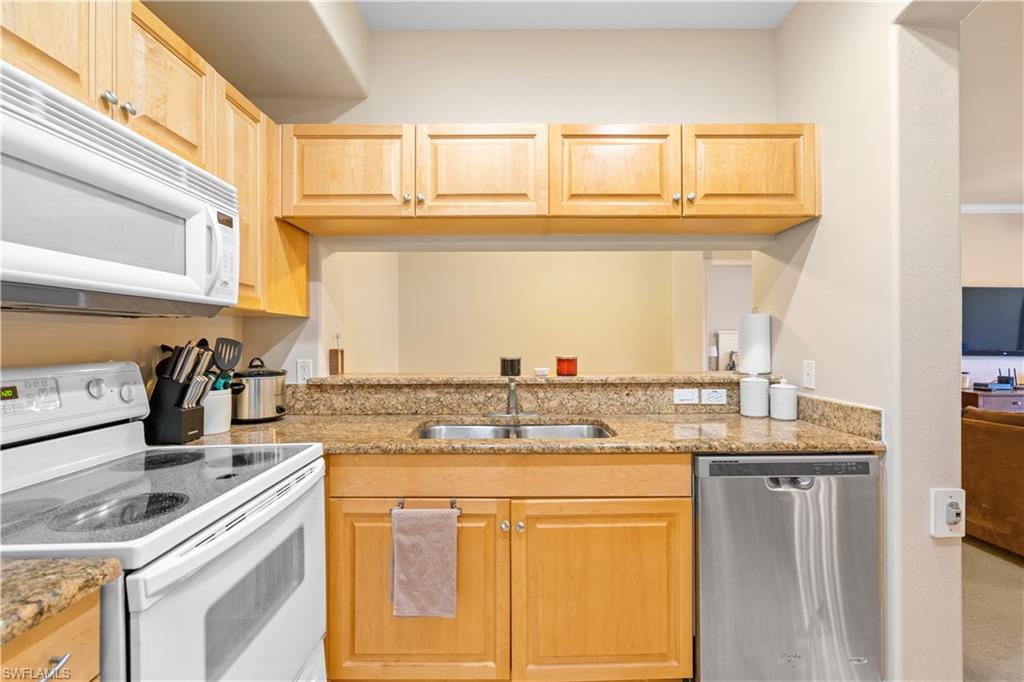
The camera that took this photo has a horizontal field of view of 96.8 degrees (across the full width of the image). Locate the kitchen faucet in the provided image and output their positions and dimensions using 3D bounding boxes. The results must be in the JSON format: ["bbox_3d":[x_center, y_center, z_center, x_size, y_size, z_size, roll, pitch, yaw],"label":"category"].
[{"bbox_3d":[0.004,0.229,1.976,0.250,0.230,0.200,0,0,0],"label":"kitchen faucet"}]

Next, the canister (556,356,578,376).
[{"bbox_3d":[0.264,0.120,2.161,0.094,0.090,0.094,0,0,0],"label":"canister"}]

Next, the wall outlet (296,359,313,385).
[{"bbox_3d":[-0.963,0.145,2.115,0.070,0.113,0.009,0,0,0],"label":"wall outlet"}]

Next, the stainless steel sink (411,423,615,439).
[{"bbox_3d":[0.013,0.445,1.777,0.735,0.190,0.375,0,0,0],"label":"stainless steel sink"}]

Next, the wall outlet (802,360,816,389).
[{"bbox_3d":[1.237,0.141,1.891,0.009,0.114,0.072,0,0,0],"label":"wall outlet"}]

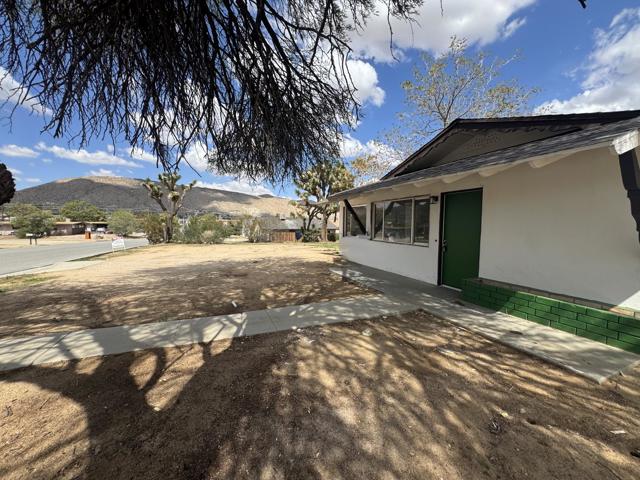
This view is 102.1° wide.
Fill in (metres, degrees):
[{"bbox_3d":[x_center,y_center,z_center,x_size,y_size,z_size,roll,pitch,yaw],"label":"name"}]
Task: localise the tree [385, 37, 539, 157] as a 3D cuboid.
[{"bbox_3d":[8.300,-5.500,15.200,9.000,12.200,8.600,0,3,0],"label":"tree"}]

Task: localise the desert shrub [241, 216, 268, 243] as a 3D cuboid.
[{"bbox_3d":[-5.250,-0.850,20.800,2.200,2.050,2.100,0,3,0],"label":"desert shrub"}]

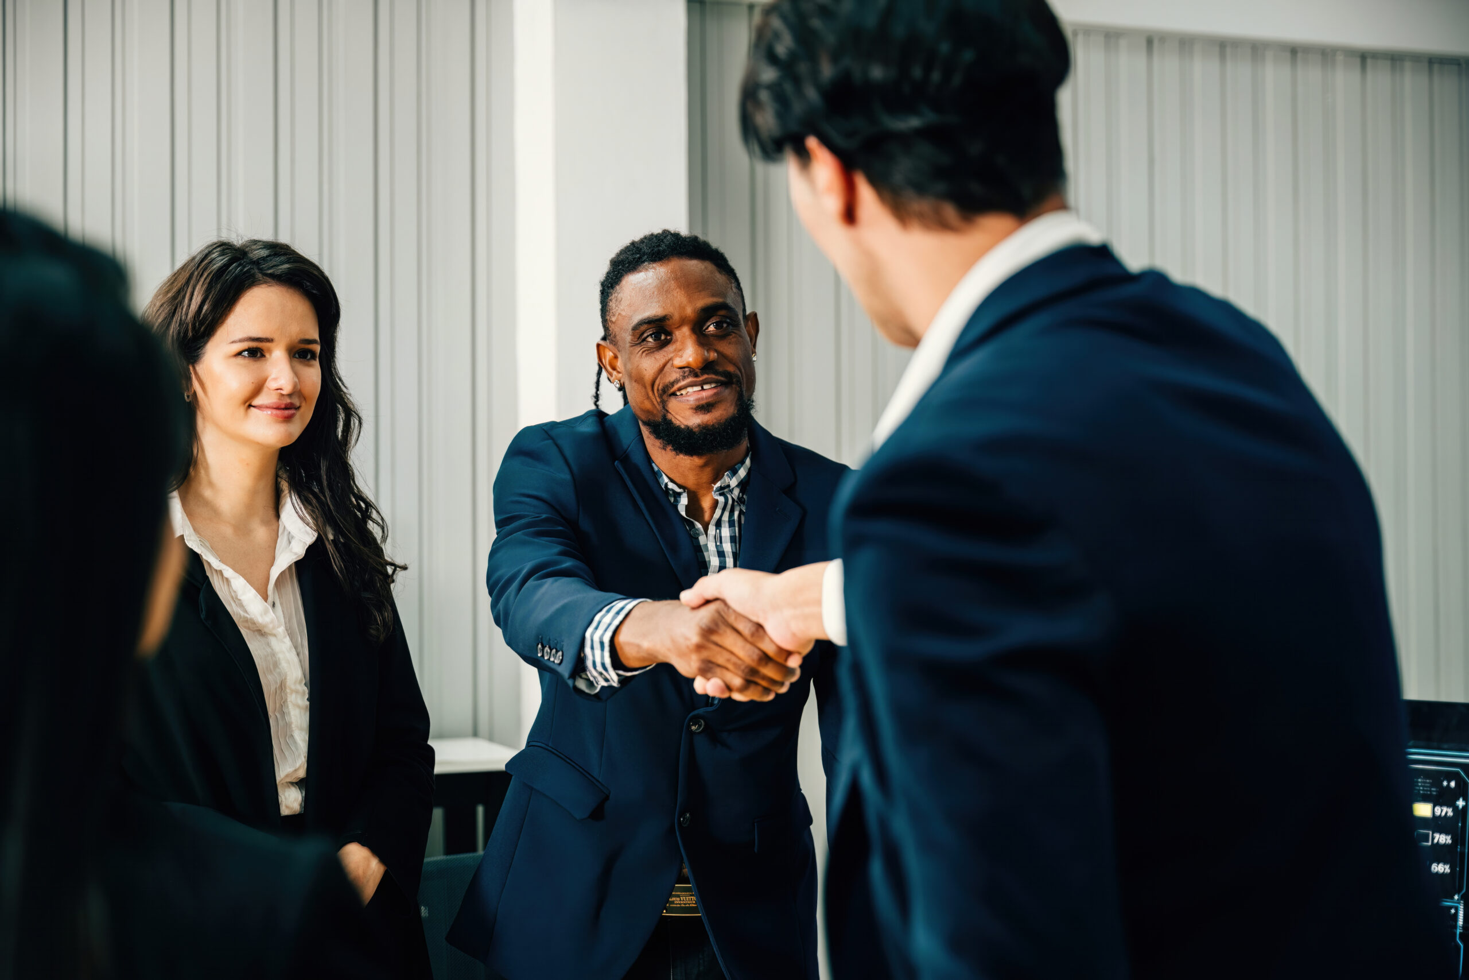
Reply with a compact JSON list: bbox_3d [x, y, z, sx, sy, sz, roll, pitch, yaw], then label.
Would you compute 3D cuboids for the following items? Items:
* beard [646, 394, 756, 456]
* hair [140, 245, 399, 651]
[{"bbox_3d":[-0.035,-0.069,2.440,0.110,0.060,0.085,-8,0,-10],"label":"beard"},{"bbox_3d":[-0.520,-0.055,2.580,0.260,0.440,0.235,0,-1,-33],"label":"hair"}]

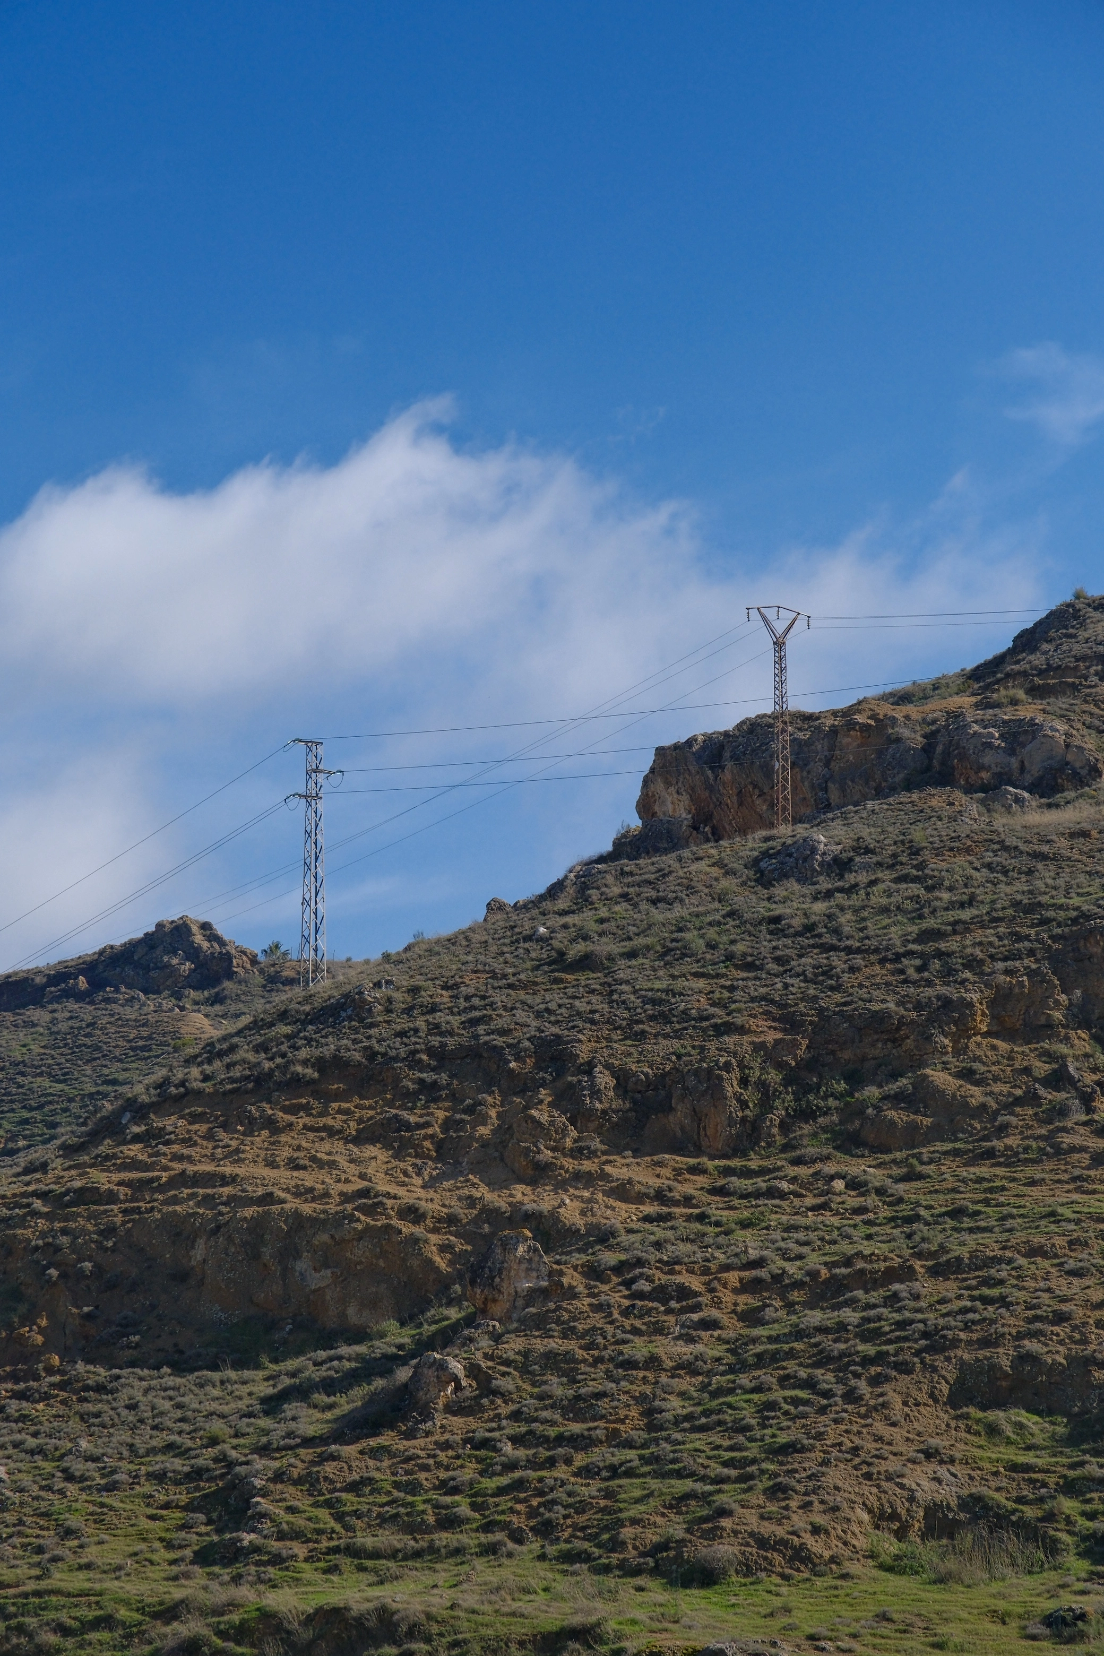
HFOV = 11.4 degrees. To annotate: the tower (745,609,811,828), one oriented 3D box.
[{"bbox_3d":[12.808,-6.176,310.000,4.150,12.750,0.700,5,-12,-30],"label":"tower"}]

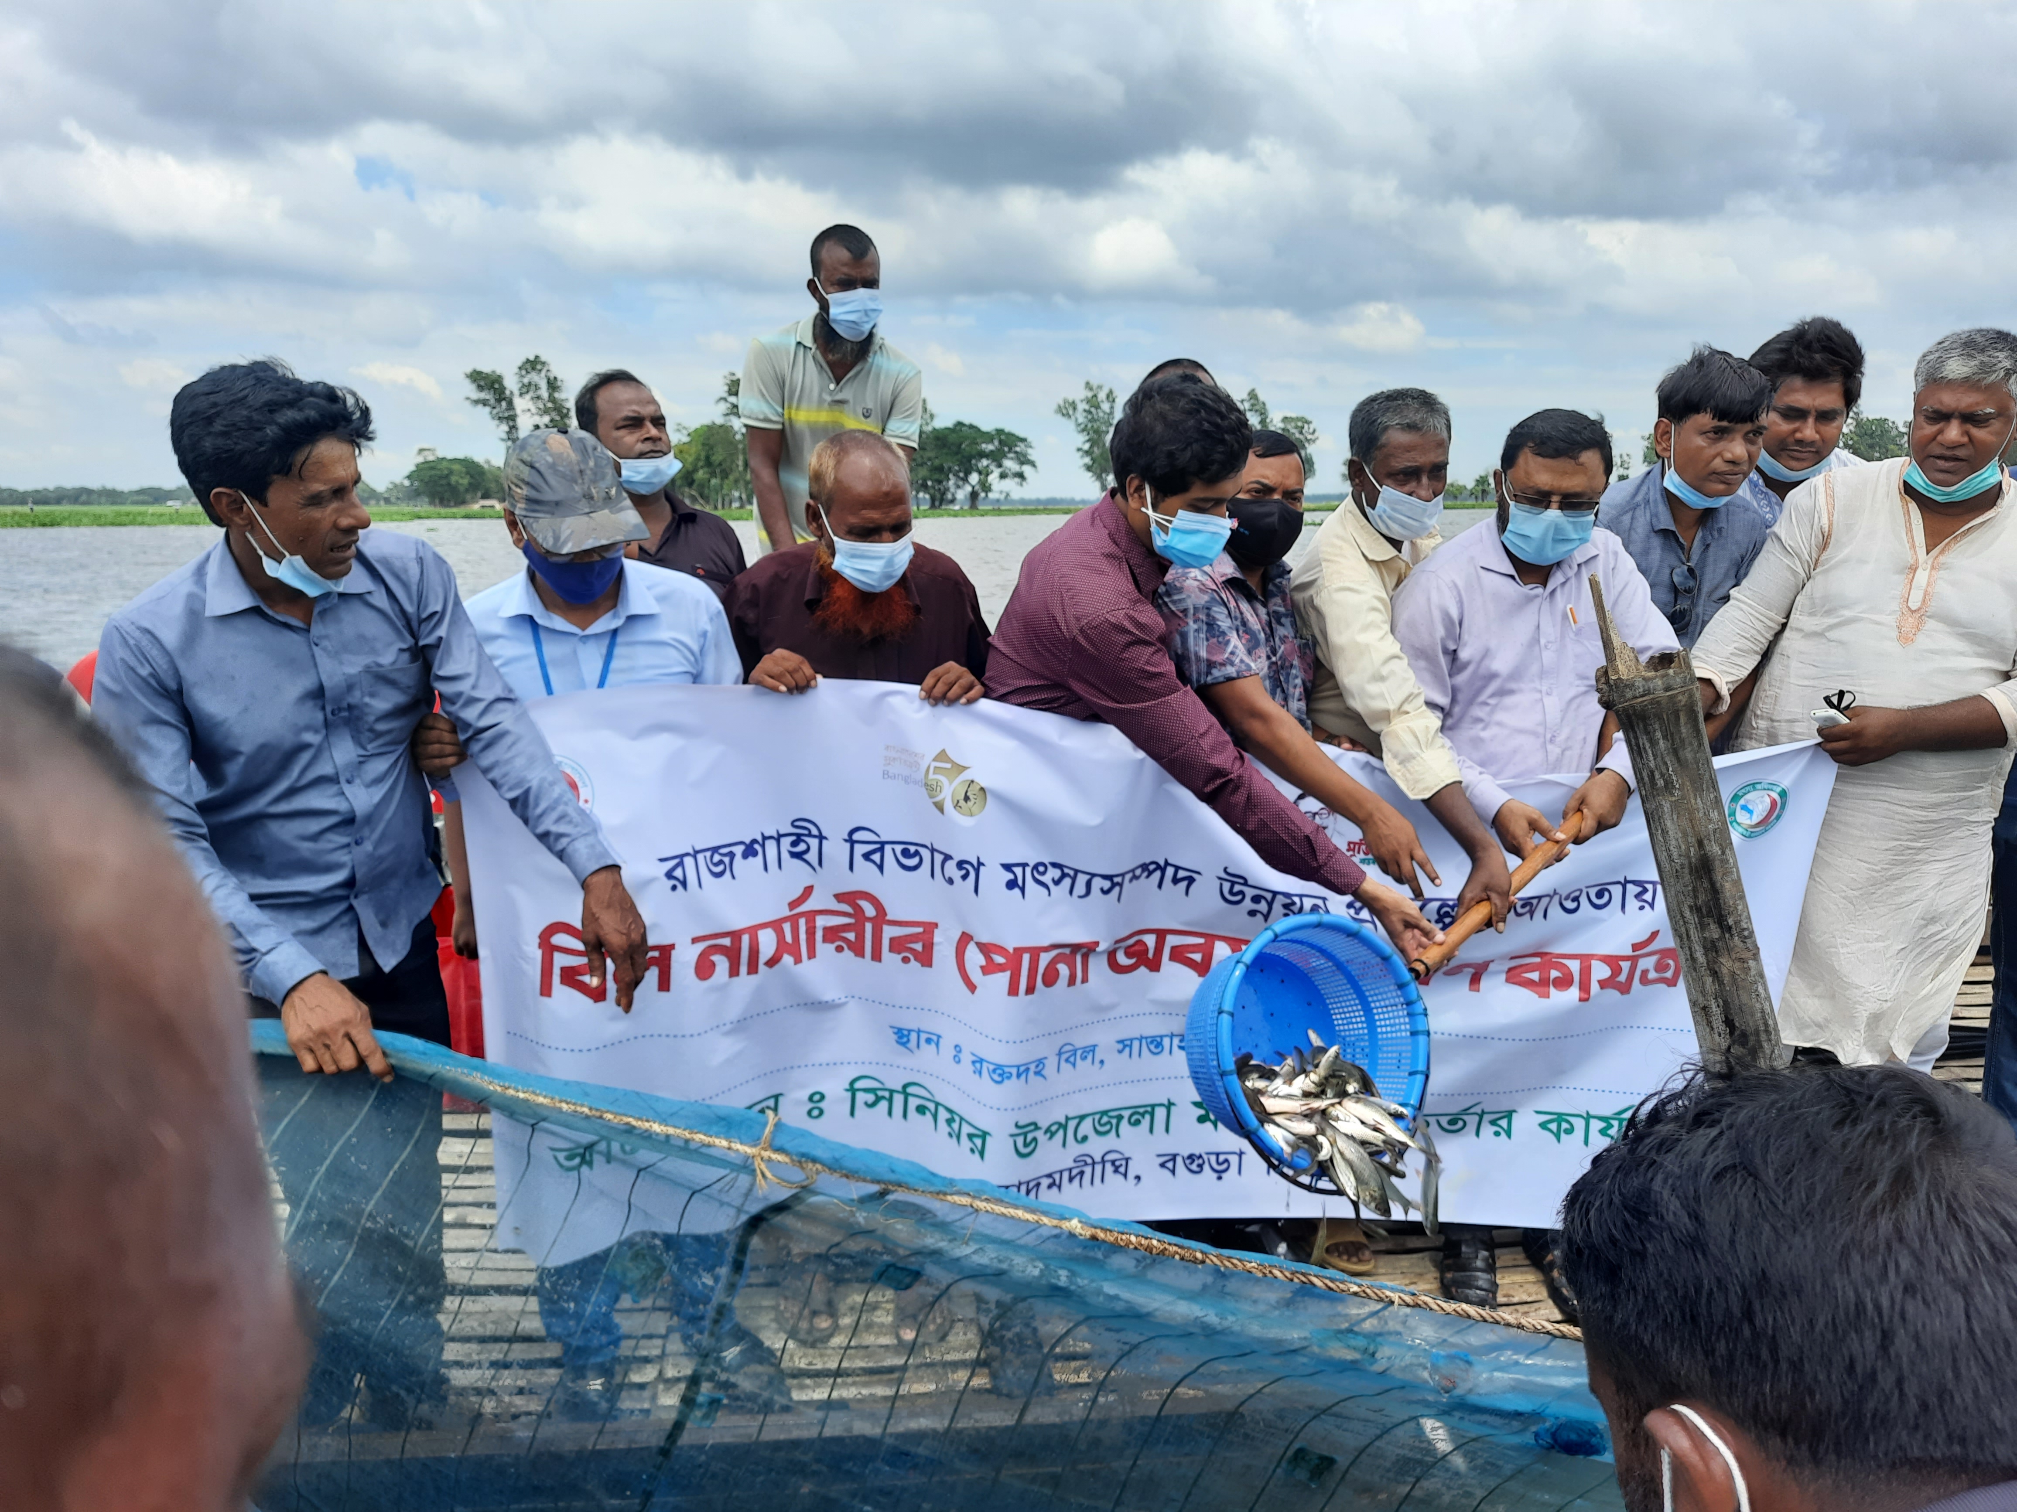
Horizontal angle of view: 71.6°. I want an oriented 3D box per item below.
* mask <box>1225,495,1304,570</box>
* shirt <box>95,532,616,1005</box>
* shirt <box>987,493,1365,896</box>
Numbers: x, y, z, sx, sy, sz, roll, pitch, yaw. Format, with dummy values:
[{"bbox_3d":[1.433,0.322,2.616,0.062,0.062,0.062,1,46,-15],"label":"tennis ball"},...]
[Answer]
[{"bbox_3d":[0.404,-0.354,2.220,0.140,0.120,0.085,-2,22,-10],"label":"mask"},{"bbox_3d":[-0.833,0.006,1.761,0.510,0.590,0.500,-7,13,-32],"label":"shirt"},{"bbox_3d":[0.230,-0.068,1.992,0.520,0.600,0.420,9,14,39],"label":"shirt"}]

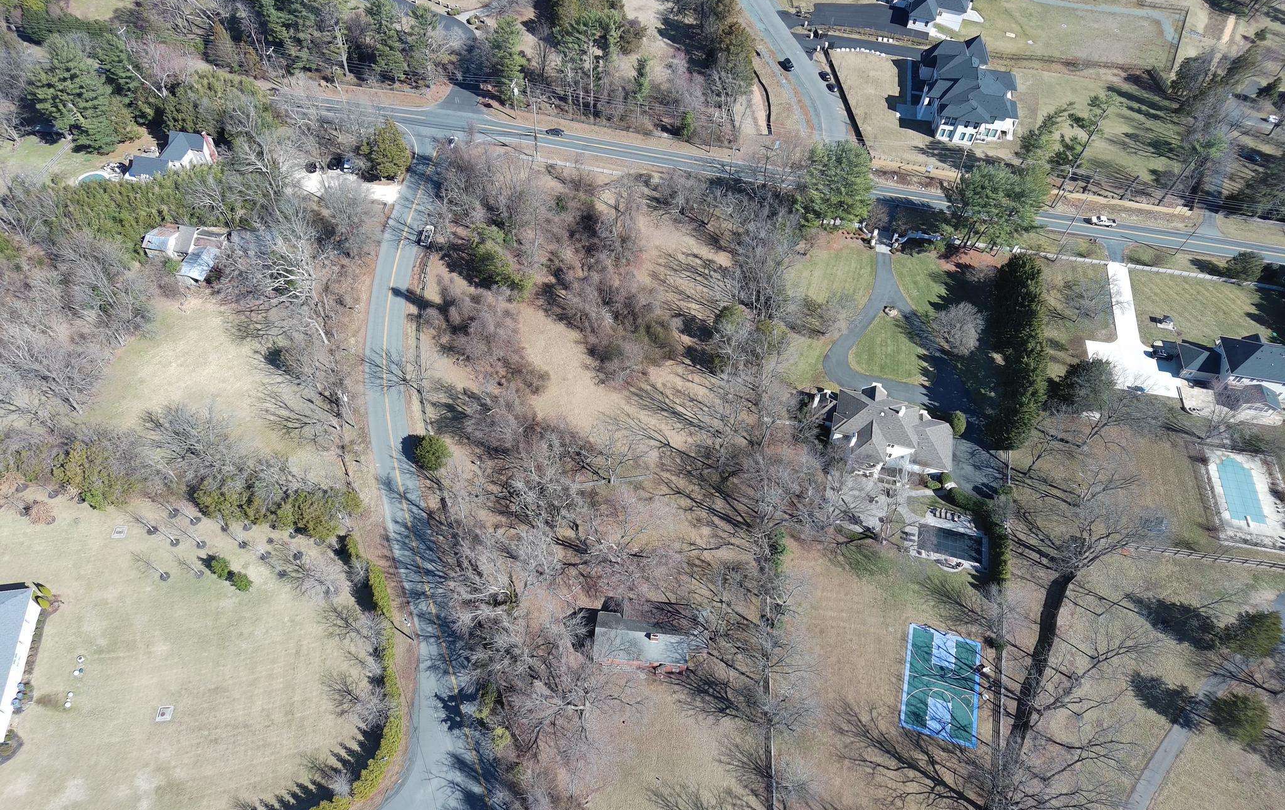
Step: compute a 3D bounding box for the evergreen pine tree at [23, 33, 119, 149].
[{"bbox_3d":[-126.650,-70.630,194.790,13.940,23.560,13.940,7,53,0],"label":"evergreen pine tree"}]

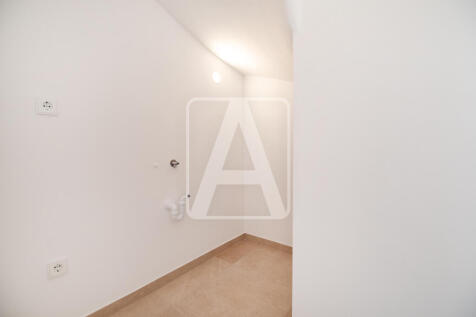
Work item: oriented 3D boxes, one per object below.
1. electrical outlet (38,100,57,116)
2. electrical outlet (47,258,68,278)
[{"bbox_3d":[-0.956,-0.258,0.995,0.011,0.083,0.083,0,0,38],"label":"electrical outlet"},{"bbox_3d":[-0.932,0.569,1.026,0.011,0.083,0.083,0,0,38],"label":"electrical outlet"}]

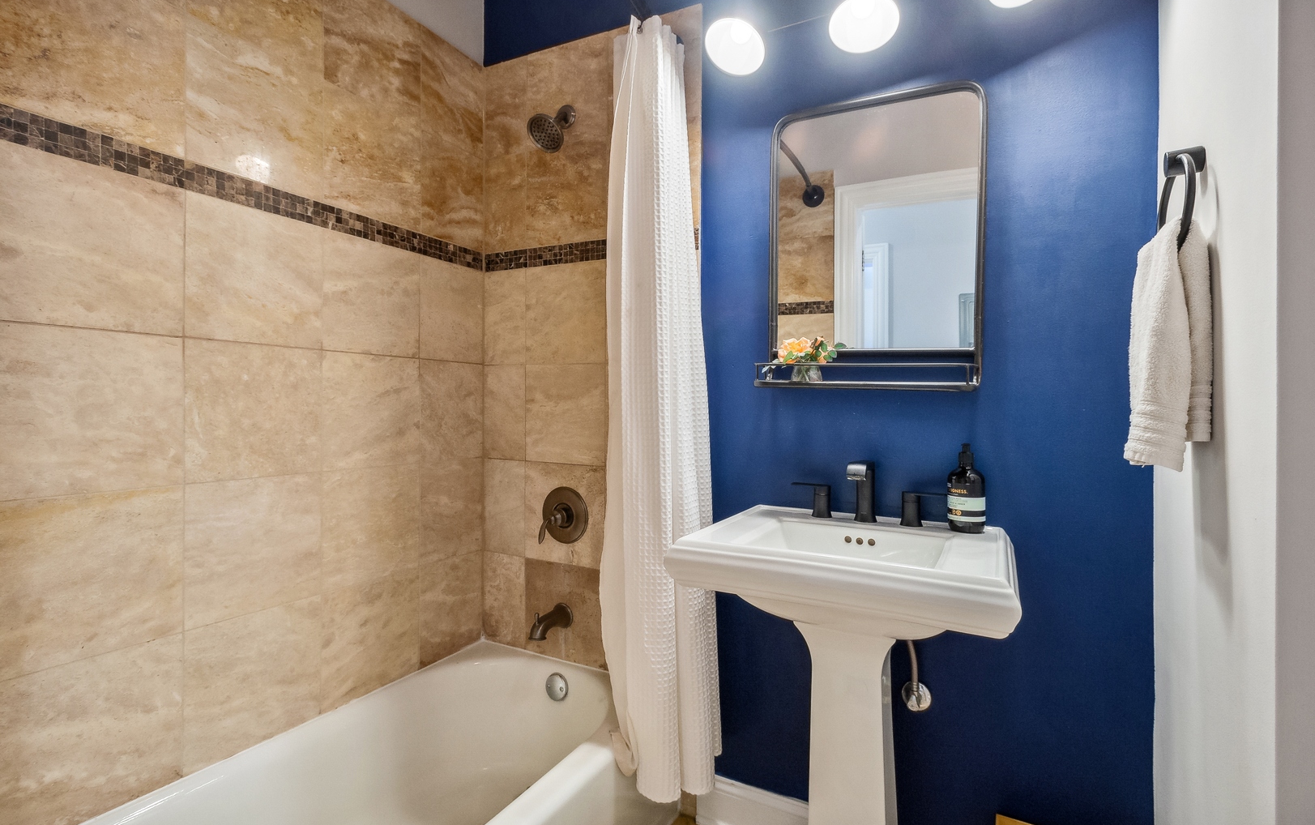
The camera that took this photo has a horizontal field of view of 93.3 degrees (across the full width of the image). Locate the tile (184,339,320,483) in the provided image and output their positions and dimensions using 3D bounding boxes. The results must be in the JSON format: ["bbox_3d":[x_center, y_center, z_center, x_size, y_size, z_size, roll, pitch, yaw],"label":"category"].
[{"bbox_3d":[-0.918,-0.003,1.425,0.014,0.302,0.300,1,0,28],"label":"tile"}]

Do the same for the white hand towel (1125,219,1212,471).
[{"bbox_3d":[0.817,-0.109,1.005,0.090,0.400,0.160,1,1,28],"label":"white hand towel"}]

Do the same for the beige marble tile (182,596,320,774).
[{"bbox_3d":[-0.922,0.606,1.427,0.014,0.298,0.300,1,0,28],"label":"beige marble tile"}]

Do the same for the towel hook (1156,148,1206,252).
[{"bbox_3d":[0.834,-0.331,0.987,0.050,0.170,0.165,1,0,28],"label":"towel hook"}]

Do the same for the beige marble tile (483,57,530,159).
[{"bbox_3d":[-0.490,-0.988,2.031,0.175,0.305,0.011,1,0,27],"label":"beige marble tile"}]

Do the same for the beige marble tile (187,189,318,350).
[{"bbox_3d":[-0.924,-0.312,1.438,0.011,0.305,0.302,1,0,28],"label":"beige marble tile"}]

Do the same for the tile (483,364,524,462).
[{"bbox_3d":[-0.499,-0.002,2.035,0.175,0.306,0.011,1,0,27],"label":"tile"}]

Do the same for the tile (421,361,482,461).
[{"bbox_3d":[-0.647,-0.004,1.952,0.010,0.305,0.264,1,1,28],"label":"tile"}]

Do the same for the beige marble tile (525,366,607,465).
[{"bbox_3d":[-0.284,0.001,1.918,0.302,0.305,0.010,1,1,28],"label":"beige marble tile"}]

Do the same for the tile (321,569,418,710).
[{"bbox_3d":[-0.781,0.606,1.697,0.014,0.298,0.302,1,0,28],"label":"tile"}]

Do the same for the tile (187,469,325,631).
[{"bbox_3d":[-0.920,0.302,1.426,0.014,0.303,0.300,1,0,28],"label":"tile"}]

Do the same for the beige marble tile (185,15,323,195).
[{"bbox_3d":[-0.920,-0.682,1.437,0.011,0.305,0.302,1,0,28],"label":"beige marble tile"}]

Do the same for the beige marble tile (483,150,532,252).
[{"bbox_3d":[-0.490,-0.674,2.022,0.174,0.302,0.014,1,0,28],"label":"beige marble tile"}]

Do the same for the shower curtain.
[{"bbox_3d":[0.013,-0.016,1.626,0.240,2.000,0.210,1,1,28],"label":"shower curtain"}]

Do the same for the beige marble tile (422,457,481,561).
[{"bbox_3d":[-0.651,0.304,1.955,0.010,0.306,0.264,1,1,28],"label":"beige marble tile"}]

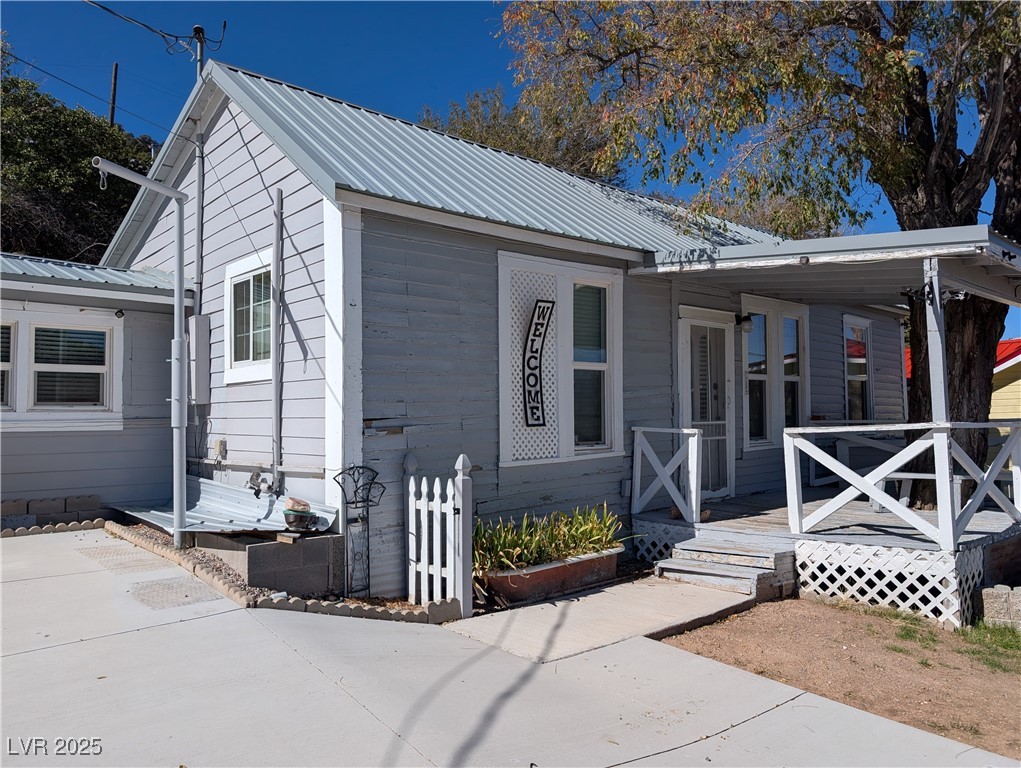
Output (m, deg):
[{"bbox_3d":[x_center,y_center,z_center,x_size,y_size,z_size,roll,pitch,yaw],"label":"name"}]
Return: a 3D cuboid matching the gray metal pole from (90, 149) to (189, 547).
[{"bbox_3d":[-2.930,-0.142,5.674,0.150,3.080,0.945,-1,-2,17],"label":"gray metal pole"}]

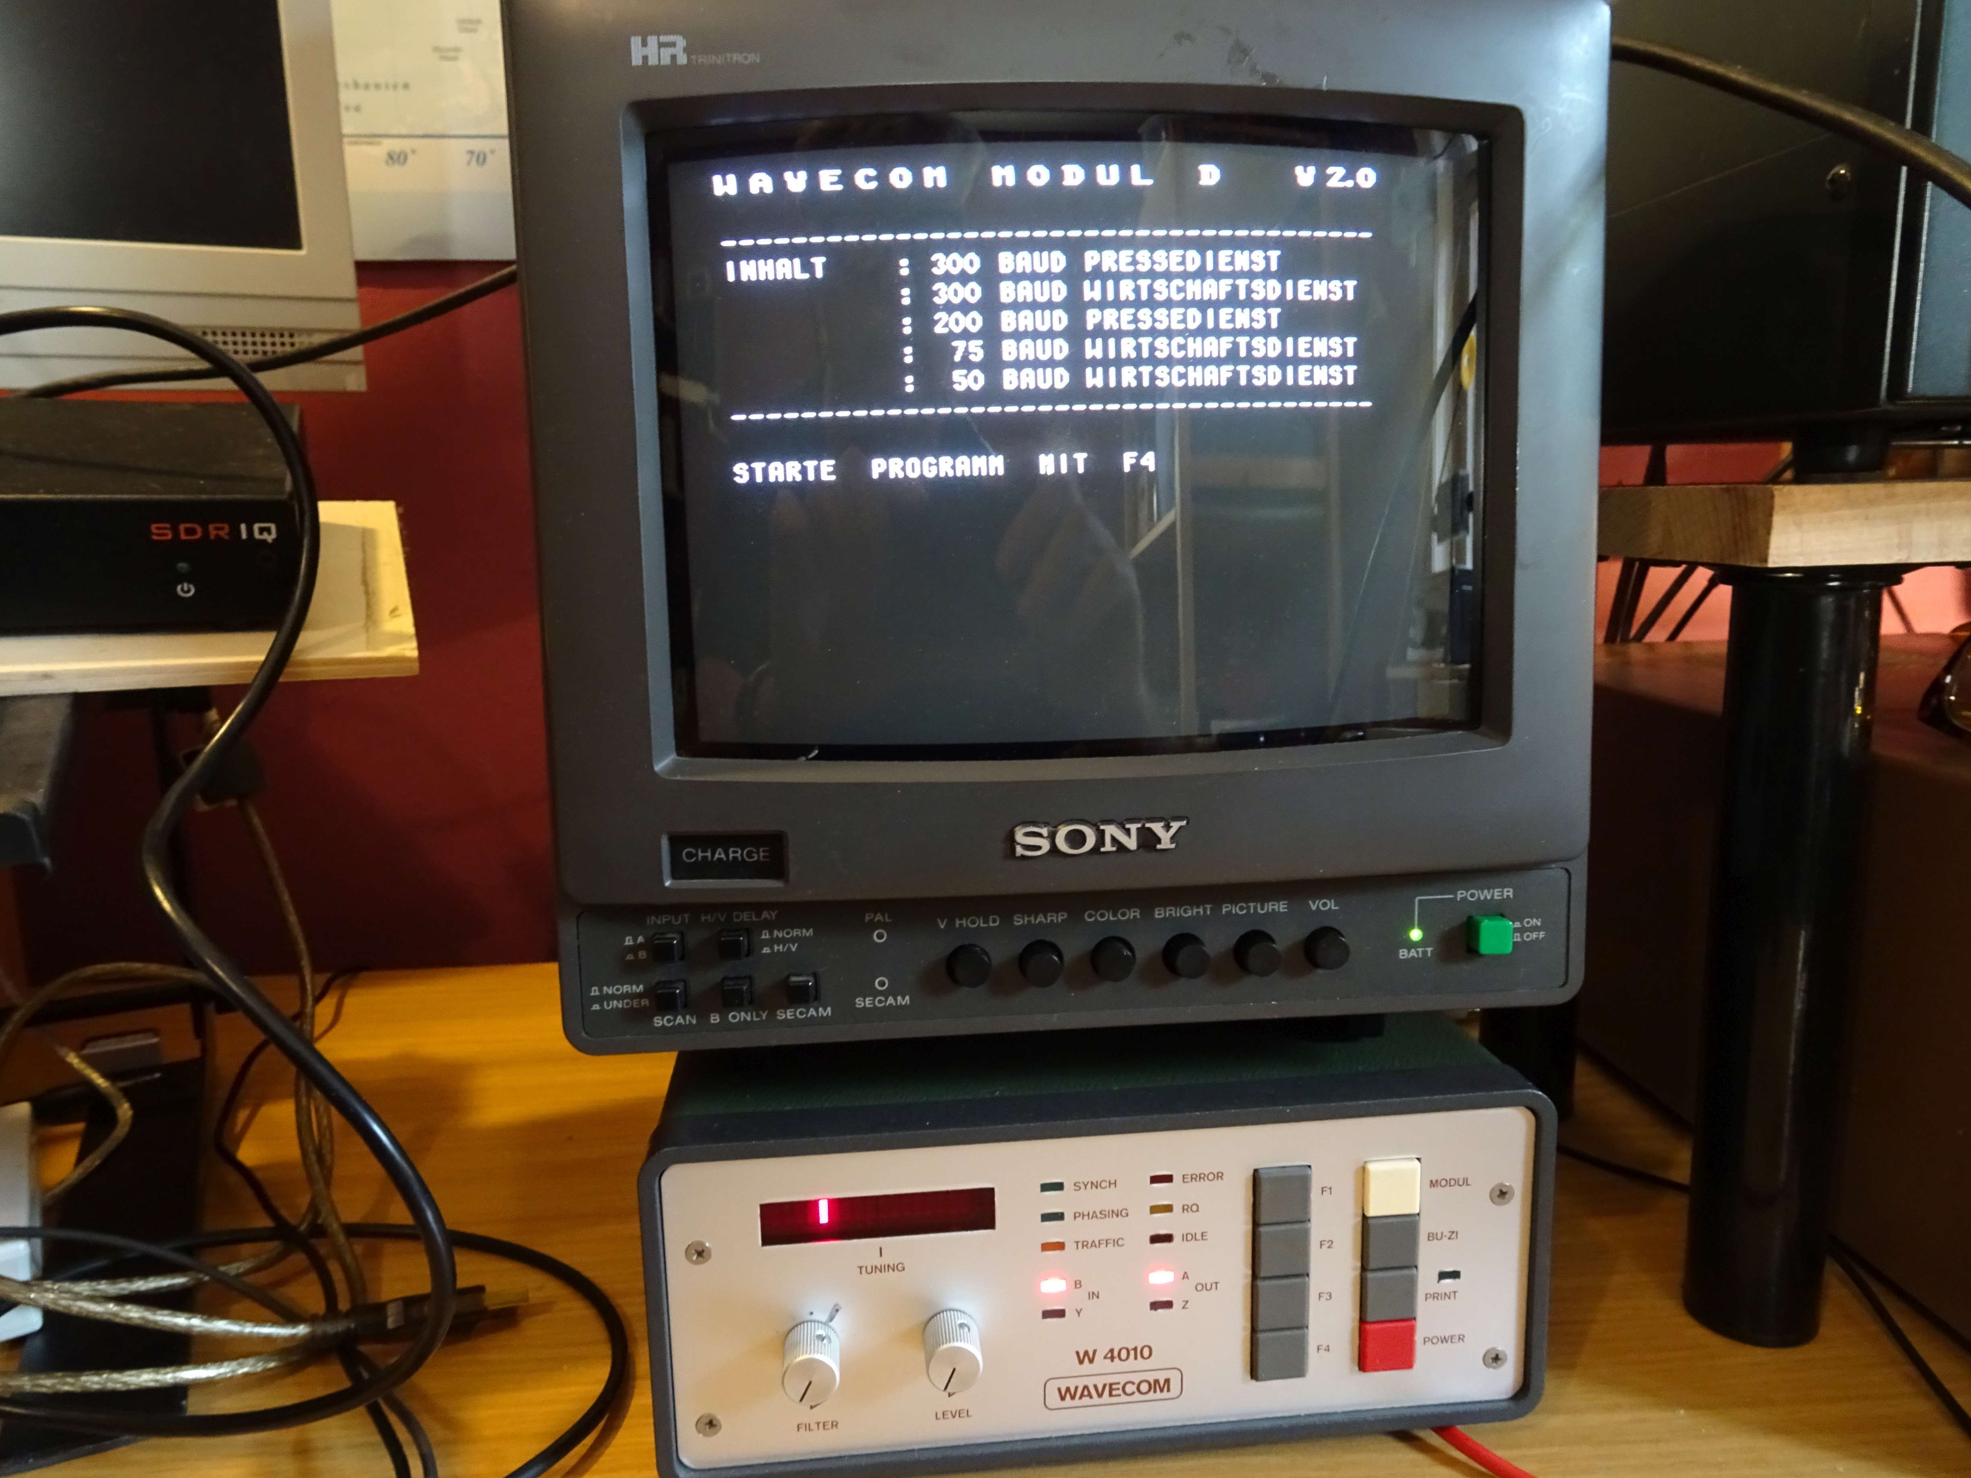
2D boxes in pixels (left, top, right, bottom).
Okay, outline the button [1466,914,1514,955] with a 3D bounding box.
[{"bbox_3d":[0.107,0.041,0.291,0.007,0.008,0.007,-2,7,-4],"label":"button"}]

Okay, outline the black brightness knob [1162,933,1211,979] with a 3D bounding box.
[{"bbox_3d":[0.043,0.046,0.287,0.008,0.008,0.007,-2,7,-4],"label":"black brightness knob"}]

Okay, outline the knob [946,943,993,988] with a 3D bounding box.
[{"bbox_3d":[-0.003,0.048,0.285,0.008,0.008,0.006,-2,7,-4],"label":"knob"}]

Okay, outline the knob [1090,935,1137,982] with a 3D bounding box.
[{"bbox_3d":[0.027,0.047,0.287,0.008,0.008,0.006,-2,7,-4],"label":"knob"}]

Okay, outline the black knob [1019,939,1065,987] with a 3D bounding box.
[{"bbox_3d":[0.012,0.048,0.285,0.008,0.008,0.007,-2,7,-4],"label":"black knob"}]

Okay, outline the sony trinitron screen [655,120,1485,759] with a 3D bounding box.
[{"bbox_3d":[0.020,-0.061,0.281,0.168,0.128,0.018,-2,7,-4],"label":"sony trinitron screen"}]

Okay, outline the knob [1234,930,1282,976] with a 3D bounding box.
[{"bbox_3d":[0.058,0.046,0.288,0.008,0.008,0.007,-2,7,-4],"label":"knob"}]

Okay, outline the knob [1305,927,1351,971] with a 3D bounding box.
[{"bbox_3d":[0.073,0.045,0.290,0.008,0.008,0.006,-2,7,-4],"label":"knob"}]

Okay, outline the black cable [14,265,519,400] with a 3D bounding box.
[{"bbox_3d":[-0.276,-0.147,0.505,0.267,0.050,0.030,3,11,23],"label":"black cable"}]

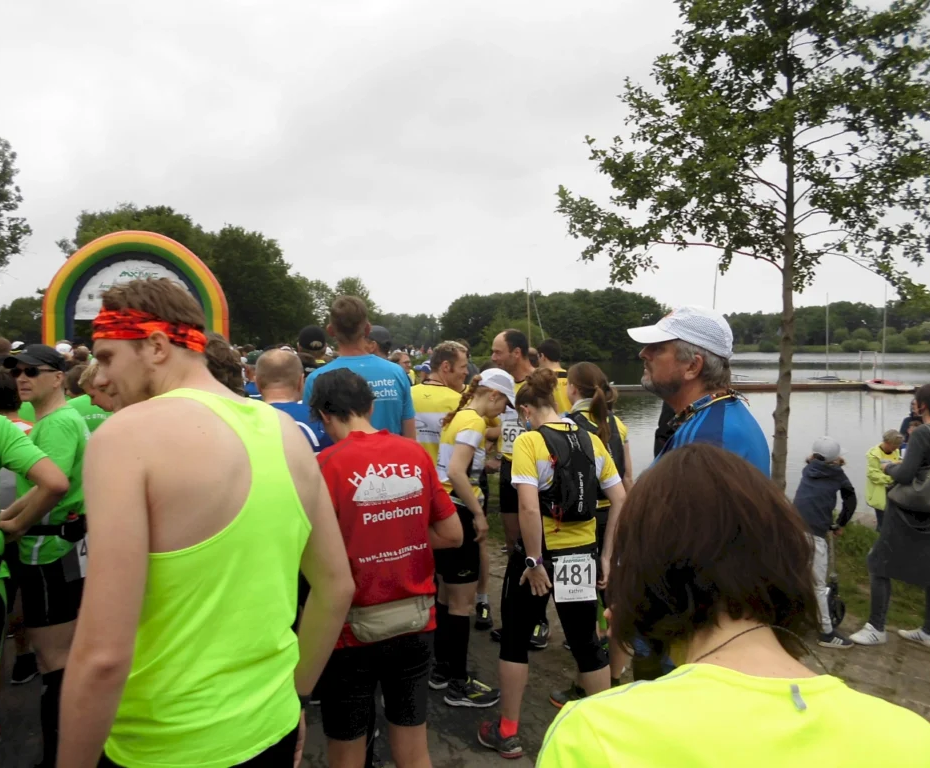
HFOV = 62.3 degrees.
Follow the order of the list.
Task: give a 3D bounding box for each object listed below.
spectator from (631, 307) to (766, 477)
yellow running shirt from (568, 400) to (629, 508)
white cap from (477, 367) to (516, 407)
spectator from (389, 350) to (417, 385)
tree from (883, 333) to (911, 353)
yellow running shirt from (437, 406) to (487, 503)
[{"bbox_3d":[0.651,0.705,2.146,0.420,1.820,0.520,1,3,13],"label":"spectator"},{"bbox_3d":[0.631,0.344,3.750,0.410,0.550,0.270,-2,4,-40],"label":"yellow running shirt"},{"bbox_3d":[0.155,0.018,3.780,0.170,0.140,0.250,0,-35,50],"label":"white cap"},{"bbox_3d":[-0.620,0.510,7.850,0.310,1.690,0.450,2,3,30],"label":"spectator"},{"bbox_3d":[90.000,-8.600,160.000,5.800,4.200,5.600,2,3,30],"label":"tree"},{"bbox_3d":[-0.017,0.359,3.760,0.270,0.530,0.420,-1,3,-15],"label":"yellow running shirt"}]

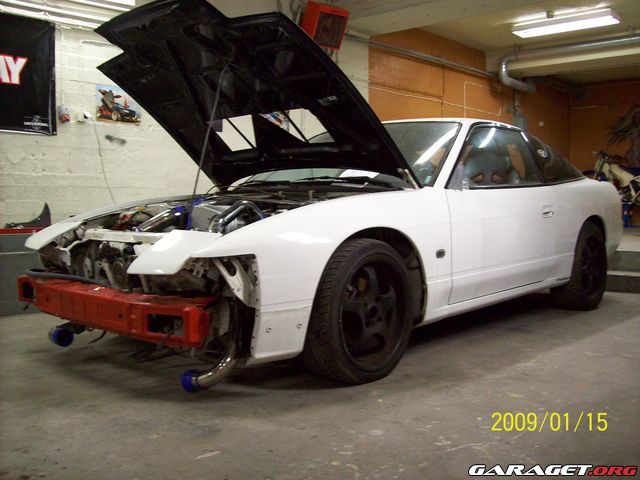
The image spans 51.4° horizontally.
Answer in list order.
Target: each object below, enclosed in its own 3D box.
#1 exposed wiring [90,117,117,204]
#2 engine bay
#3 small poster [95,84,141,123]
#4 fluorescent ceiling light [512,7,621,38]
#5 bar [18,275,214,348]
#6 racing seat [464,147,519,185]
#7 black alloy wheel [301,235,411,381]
[{"bbox_3d":[-1.792,-0.667,5.574,0.050,0.750,0.240,4,5,42],"label":"exposed wiring"},{"bbox_3d":[-0.500,-0.036,3.148,1.360,0.430,1.130,4,5,42],"label":"engine bay"},{"bbox_3d":[-1.718,-1.159,5.675,0.010,0.302,0.425,4,5,42],"label":"small poster"},{"bbox_3d":[3.018,-2.664,8.210,1.220,0.090,0.320,4,5,42],"label":"fluorescent ceiling light"},{"bbox_3d":[-0.898,0.276,2.791,1.370,0.140,0.140,4,5,42],"label":"bar"},{"bbox_3d":[0.907,-0.148,4.136,0.530,0.870,0.660,4,5,42],"label":"racing seat"},{"bbox_3d":[0.149,0.288,2.788,0.215,0.605,0.605,4,5,38],"label":"black alloy wheel"}]

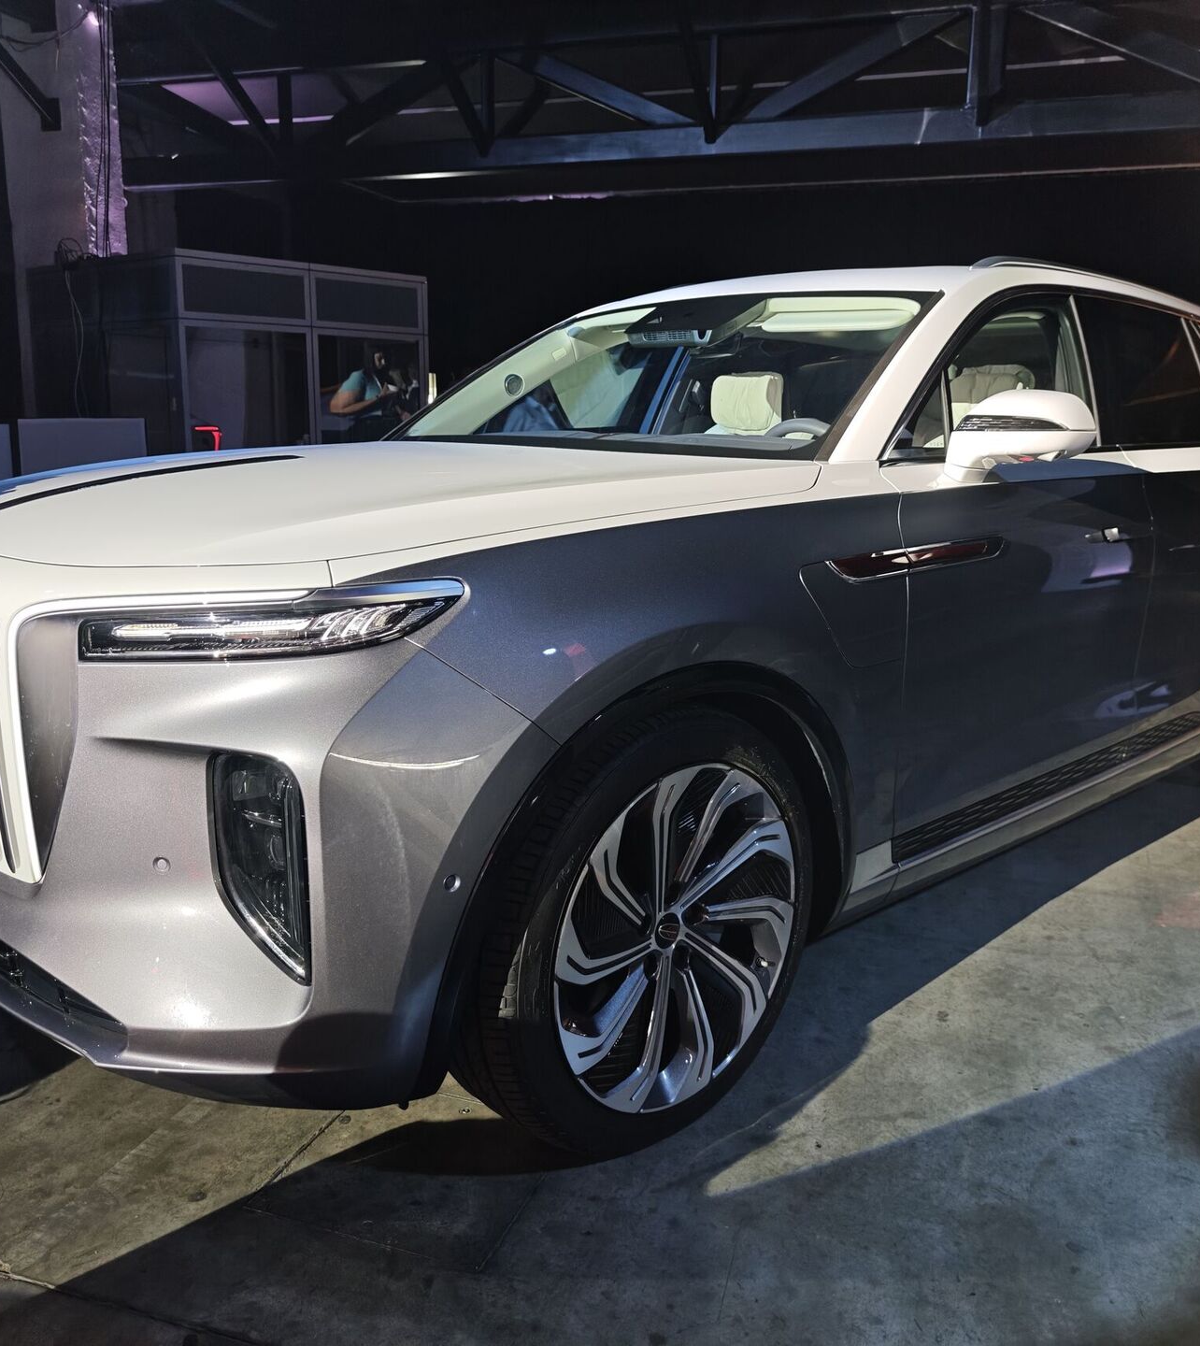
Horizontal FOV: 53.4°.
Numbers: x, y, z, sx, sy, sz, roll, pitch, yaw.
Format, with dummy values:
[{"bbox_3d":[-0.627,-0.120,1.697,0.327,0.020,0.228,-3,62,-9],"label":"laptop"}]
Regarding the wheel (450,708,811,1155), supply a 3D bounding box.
[{"bbox_3d":[0.061,0.438,2.137,0.770,0.770,0.275,-11,17,-42],"label":"wheel"}]

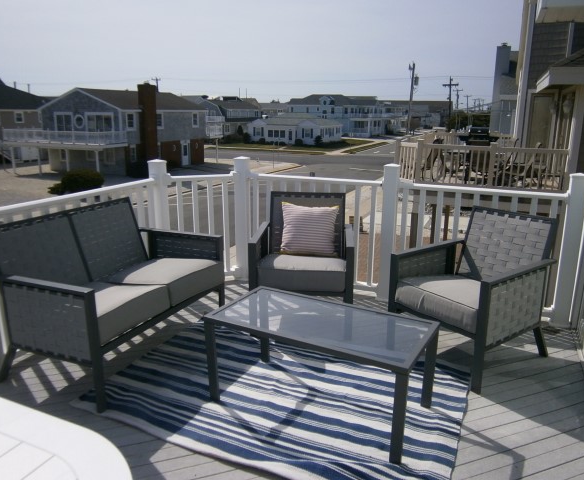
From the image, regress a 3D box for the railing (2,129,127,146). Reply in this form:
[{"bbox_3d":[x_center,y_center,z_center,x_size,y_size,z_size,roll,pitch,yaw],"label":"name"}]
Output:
[{"bbox_3d":[-18.744,-8.496,39.328,10.800,1.080,2.700,6,16,23],"label":"railing"}]

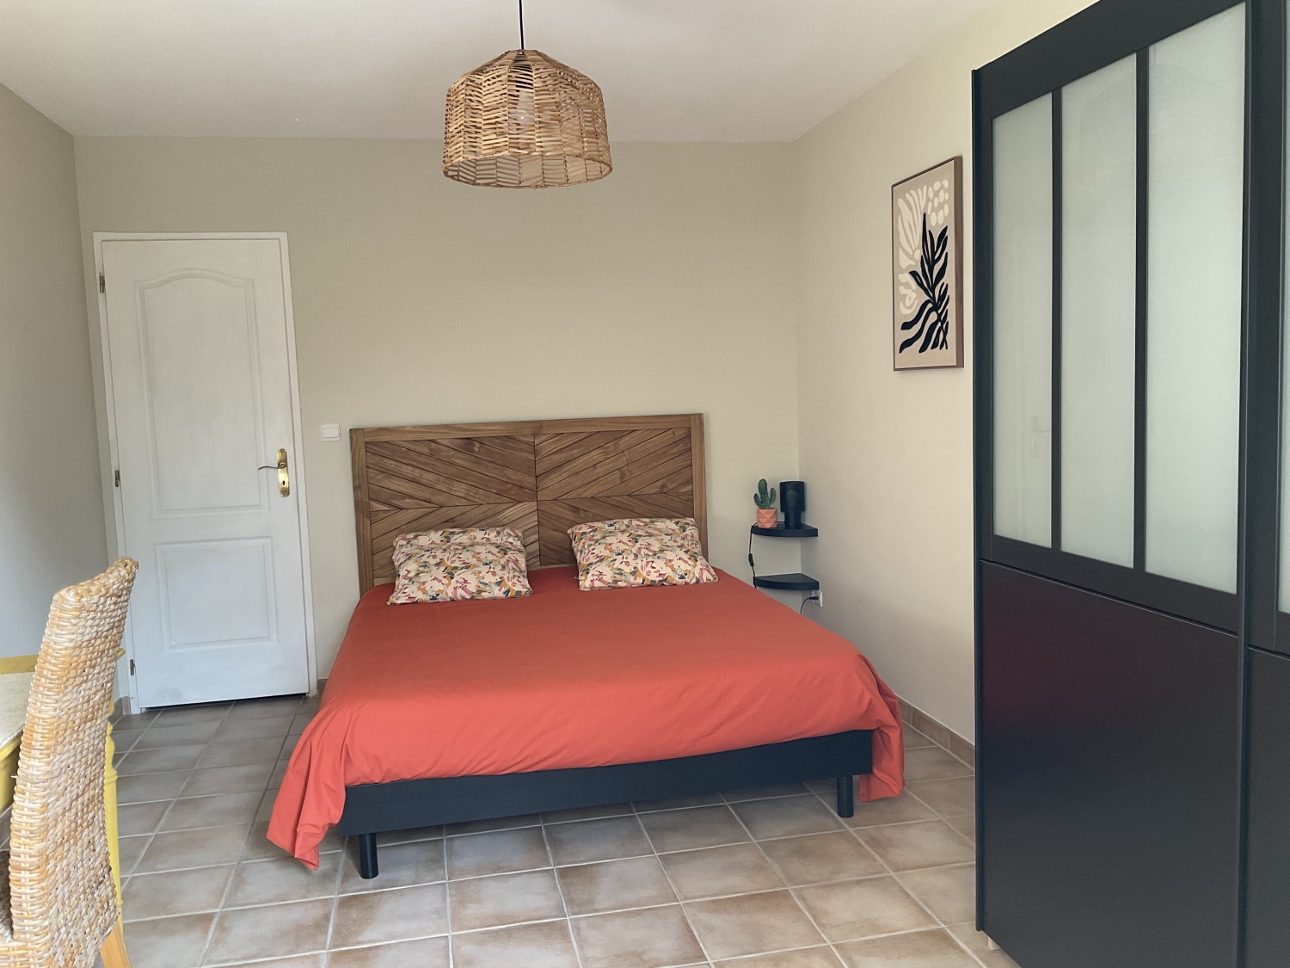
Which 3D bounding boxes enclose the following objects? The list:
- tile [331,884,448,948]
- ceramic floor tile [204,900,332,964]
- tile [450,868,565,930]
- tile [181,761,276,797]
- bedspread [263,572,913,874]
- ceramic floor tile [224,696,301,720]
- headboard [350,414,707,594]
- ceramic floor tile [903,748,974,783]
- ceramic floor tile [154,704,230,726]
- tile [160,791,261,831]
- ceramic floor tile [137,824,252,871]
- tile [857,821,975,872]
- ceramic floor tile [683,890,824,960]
[{"bbox_3d":[-0.677,1.157,2.891,0.296,0.012,0.296,-3,6,-12],"label":"tile"},{"bbox_3d":[-0.968,1.165,2.811,0.297,0.010,0.297,-3,5,-12],"label":"ceramic floor tile"},{"bbox_3d":[-0.377,1.131,2.933,0.297,0.010,0.297,-3,5,-12],"label":"tile"},{"bbox_3d":[-1.521,1.087,3.955,0.296,0.012,0.296,-3,6,-12],"label":"tile"},{"bbox_3d":[-0.324,0.709,4.126,1.955,0.514,2.025,-3,6,-12],"label":"bedspread"},{"bbox_3d":[-1.696,1.004,4.812,0.297,0.010,0.297,-3,5,-12],"label":"ceramic floor tile"},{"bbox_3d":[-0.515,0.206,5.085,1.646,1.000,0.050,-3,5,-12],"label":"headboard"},{"bbox_3d":[0.982,1.003,3.849,0.296,0.012,0.296,-3,6,-12],"label":"ceramic floor tile"},{"bbox_3d":[-2.004,1.025,4.781,0.298,0.010,0.298,-3,6,-12],"label":"ceramic floor tile"},{"bbox_3d":[-1.449,1.105,3.634,0.297,0.010,0.297,-3,5,-12],"label":"tile"},{"bbox_3d":[-1.387,1.130,3.340,0.297,0.010,0.297,-3,5,-12],"label":"ceramic floor tile"},{"bbox_3d":[0.810,1.070,3.193,0.298,0.010,0.298,-3,6,-12],"label":"tile"},{"bbox_3d":[0.277,1.132,2.777,0.296,0.012,0.296,-3,6,-12],"label":"ceramic floor tile"}]

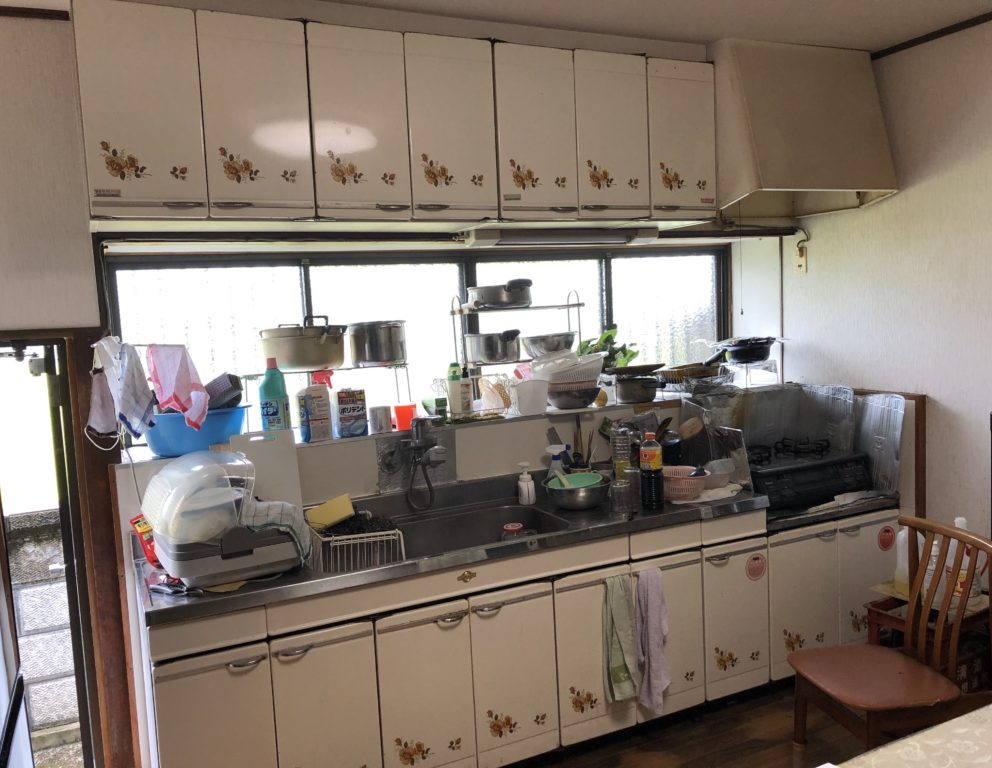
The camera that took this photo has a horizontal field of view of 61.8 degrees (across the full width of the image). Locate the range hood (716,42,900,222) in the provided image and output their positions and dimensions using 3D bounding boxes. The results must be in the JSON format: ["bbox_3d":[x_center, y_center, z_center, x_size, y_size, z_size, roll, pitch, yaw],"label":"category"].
[{"bbox_3d":[1.094,-0.976,3.247,0.670,0.595,0.550,-5,6,-25],"label":"range hood"}]

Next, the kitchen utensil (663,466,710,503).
[{"bbox_3d":[0.676,0.367,3.038,0.213,0.092,0.213,-3,6,0],"label":"kitchen utensil"}]

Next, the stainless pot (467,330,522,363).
[{"bbox_3d":[0.011,-0.138,3.111,0.207,0.135,0.325,-5,6,-25],"label":"stainless pot"}]

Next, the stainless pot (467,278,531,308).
[{"bbox_3d":[0.044,-0.346,3.159,0.243,0.103,0.385,-5,6,-25],"label":"stainless pot"}]

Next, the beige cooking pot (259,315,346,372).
[{"bbox_3d":[-0.687,-0.145,2.958,0.290,0.190,0.290,-5,6,-25],"label":"beige cooking pot"}]

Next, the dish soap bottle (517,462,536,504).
[{"bbox_3d":[0.116,0.363,3.073,0.068,0.158,0.062,-2,6,3],"label":"dish soap bottle"}]

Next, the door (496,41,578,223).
[{"bbox_3d":[0.132,-0.831,2.743,0.298,0.554,0.025,-5,6,-25],"label":"door"}]

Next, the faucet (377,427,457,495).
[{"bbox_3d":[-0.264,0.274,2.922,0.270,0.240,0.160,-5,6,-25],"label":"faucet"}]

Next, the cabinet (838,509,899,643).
[{"bbox_3d":[1.380,0.777,3.524,0.337,0.561,0.500,-5,6,-25],"label":"cabinet"}]

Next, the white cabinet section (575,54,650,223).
[{"bbox_3d":[0.402,-0.853,2.870,0.298,0.559,0.022,-5,6,-25],"label":"white cabinet section"}]

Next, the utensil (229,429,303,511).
[{"bbox_3d":[-0.741,0.341,2.692,0.200,0.365,0.015,-5,-11,-25],"label":"utensil"}]

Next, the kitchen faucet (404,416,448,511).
[{"bbox_3d":[-0.250,0.275,2.896,0.135,0.320,0.190,-5,6,-25],"label":"kitchen faucet"}]

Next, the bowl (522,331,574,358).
[{"bbox_3d":[0.214,-0.149,3.275,0.215,0.092,0.215,-3,6,0],"label":"bowl"}]

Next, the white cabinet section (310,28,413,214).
[{"bbox_3d":[-0.411,-0.780,2.493,0.297,0.561,0.030,-5,6,-25],"label":"white cabinet section"}]

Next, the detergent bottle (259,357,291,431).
[{"bbox_3d":[-0.753,0.061,2.819,0.092,0.282,0.068,-2,6,10],"label":"detergent bottle"}]

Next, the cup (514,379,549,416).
[{"bbox_3d":[0.135,0.056,3.280,0.120,0.124,0.120,-2,6,0],"label":"cup"}]

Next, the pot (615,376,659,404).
[{"bbox_3d":[0.598,0.023,3.535,0.170,0.102,0.170,-3,5,0],"label":"pot"}]

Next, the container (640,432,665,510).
[{"bbox_3d":[0.553,0.304,2.925,0.080,0.268,0.080,-2,6,0],"label":"container"}]

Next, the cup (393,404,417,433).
[{"bbox_3d":[-0.334,0.119,3.007,0.076,0.094,0.076,-3,5,0],"label":"cup"}]

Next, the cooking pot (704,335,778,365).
[{"bbox_3d":[1.068,-0.143,3.674,0.350,0.100,0.207,-5,6,-25],"label":"cooking pot"}]

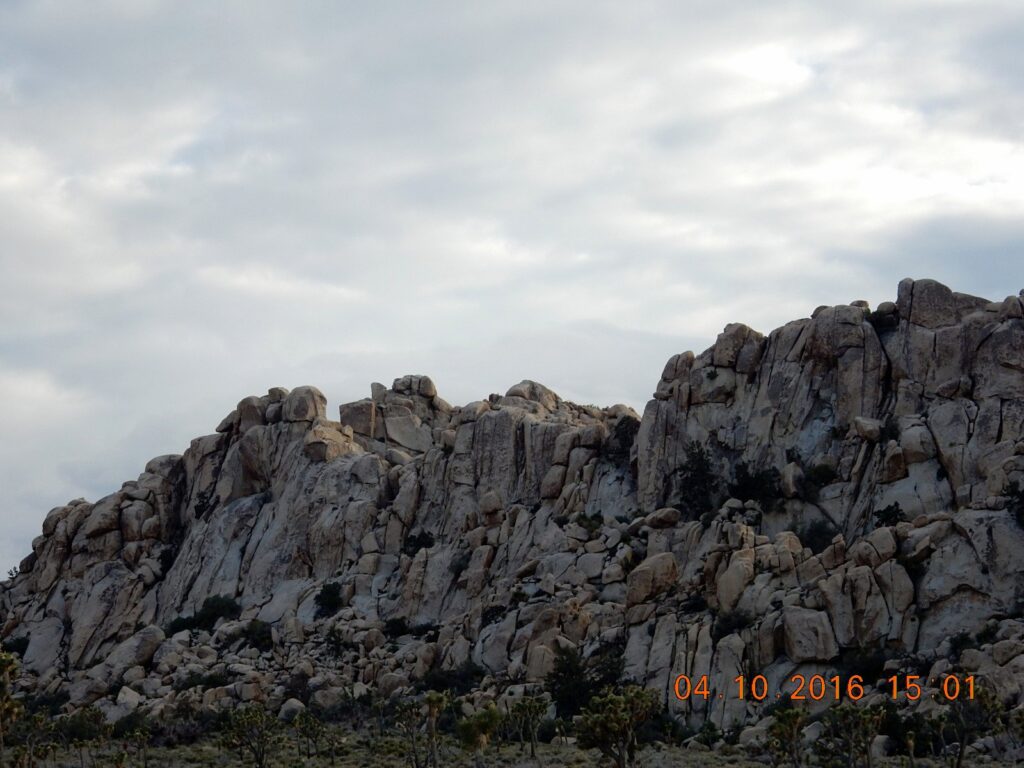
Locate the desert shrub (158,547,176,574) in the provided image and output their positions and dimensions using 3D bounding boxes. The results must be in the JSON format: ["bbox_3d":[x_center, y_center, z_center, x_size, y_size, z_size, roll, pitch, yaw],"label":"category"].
[{"bbox_3d":[-31.193,16.027,225.000,1.630,2.420,1.467,0,-8,0],"label":"desert shrub"}]

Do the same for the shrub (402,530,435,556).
[{"bbox_3d":[-8.278,14.121,220.000,2.833,2.279,2.267,0,-8,0],"label":"shrub"}]

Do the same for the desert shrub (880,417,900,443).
[{"bbox_3d":[33.967,4.083,223.000,1.790,2.330,1.530,0,-8,0],"label":"desert shrub"}]

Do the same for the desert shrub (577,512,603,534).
[{"bbox_3d":[6.860,12.260,220.000,2.260,2.080,2.140,0,-8,0],"label":"desert shrub"}]

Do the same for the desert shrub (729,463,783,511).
[{"bbox_3d":[22.250,9.542,228.000,4.771,4.633,3.817,0,-8,0],"label":"desert shrub"}]

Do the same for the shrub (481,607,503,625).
[{"bbox_3d":[-1.570,18.710,200.000,1.890,1.580,1.670,0,-8,0],"label":"shrub"}]

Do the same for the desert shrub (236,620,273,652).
[{"bbox_3d":[-20.520,20.120,198.000,2.810,2.500,2.670,0,-8,0],"label":"desert shrub"}]

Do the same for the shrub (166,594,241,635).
[{"bbox_3d":[-25.327,18.923,204.000,6.080,3.280,3.950,0,-8,0],"label":"shrub"}]

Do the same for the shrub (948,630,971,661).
[{"bbox_3d":[37.042,21.656,205.000,1.897,2.287,1.708,0,-8,0],"label":"shrub"}]

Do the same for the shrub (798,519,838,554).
[{"bbox_3d":[27.427,13.624,222.000,3.484,3.184,2.962,0,-8,0],"label":"shrub"}]

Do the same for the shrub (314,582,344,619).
[{"bbox_3d":[-15.129,17.948,206.000,2.490,2.980,2.110,0,-8,0],"label":"shrub"}]

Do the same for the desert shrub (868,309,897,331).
[{"bbox_3d":[34.984,-6.074,234.000,2.830,2.070,2.400,0,-8,0],"label":"desert shrub"}]

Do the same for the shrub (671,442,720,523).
[{"bbox_3d":[16.763,8.953,227.000,4.202,7.145,3.572,0,-8,0],"label":"shrub"}]

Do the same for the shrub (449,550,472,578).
[{"bbox_3d":[-4.518,15.791,218.000,2.106,2.345,1.790,0,-8,0],"label":"shrub"}]

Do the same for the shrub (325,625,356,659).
[{"bbox_3d":[-13.670,20.520,198.000,2.500,2.650,2.370,0,-8,0],"label":"shrub"}]

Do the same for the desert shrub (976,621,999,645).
[{"bbox_3d":[39.228,20.501,205.000,1.810,1.980,1.540,0,-8,0],"label":"desert shrub"}]

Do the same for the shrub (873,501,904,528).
[{"bbox_3d":[33.030,11.450,218.000,2.750,2.410,2.610,0,-8,0],"label":"shrub"}]

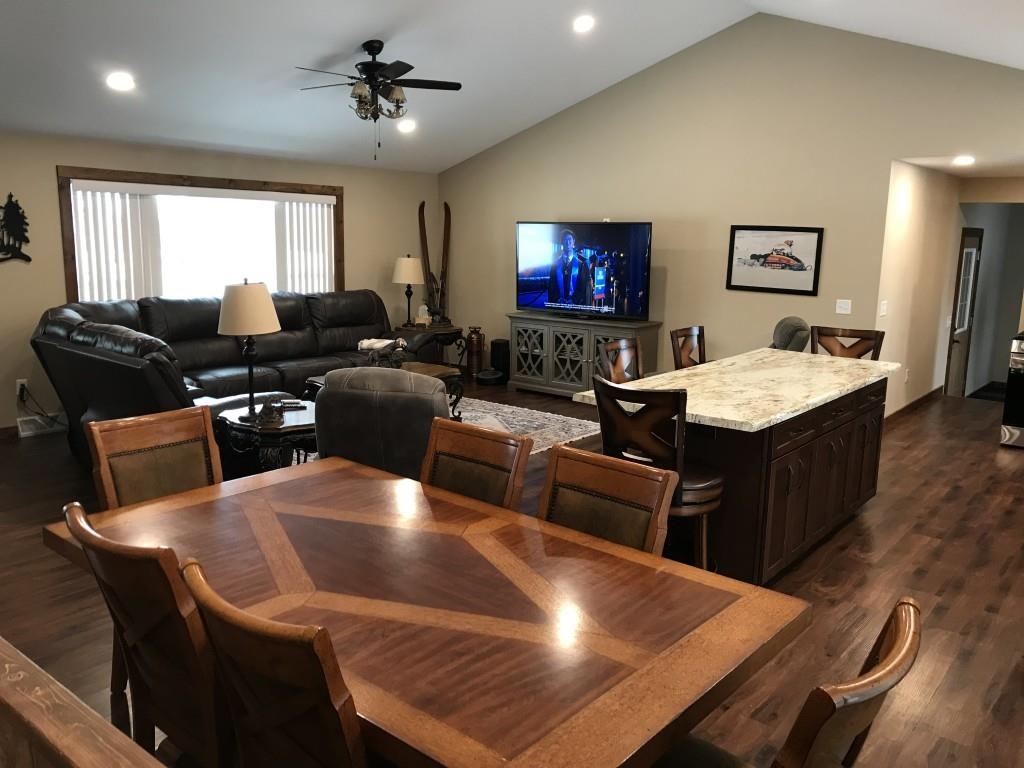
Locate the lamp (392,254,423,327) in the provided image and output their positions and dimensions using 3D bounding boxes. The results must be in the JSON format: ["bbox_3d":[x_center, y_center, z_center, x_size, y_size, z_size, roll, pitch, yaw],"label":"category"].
[{"bbox_3d":[-1.175,-1.050,9.468,0.360,0.810,0.360,1,11,0],"label":"lamp"}]

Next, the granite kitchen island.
[{"bbox_3d":[1.374,0.418,4.734,0.951,0.928,2.324,9,13,38],"label":"granite kitchen island"}]

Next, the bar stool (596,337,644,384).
[{"bbox_3d":[0.821,0.304,4.916,0.523,1.071,0.463,9,13,38],"label":"bar stool"}]

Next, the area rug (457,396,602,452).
[{"bbox_3d":[-0.905,0.429,7.261,2.440,0.016,3.050,10,14,38],"label":"area rug"}]

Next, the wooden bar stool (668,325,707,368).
[{"bbox_3d":[1.388,0.182,5.631,0.523,1.071,0.463,9,13,38],"label":"wooden bar stool"}]

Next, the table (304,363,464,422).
[{"bbox_3d":[-1.128,0.162,7.230,0.855,0.463,1.288,9,13,38],"label":"table"}]

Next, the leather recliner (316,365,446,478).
[{"bbox_3d":[-0.584,0.348,4.678,0.865,1.026,0.926,3,11,12],"label":"leather recliner"}]

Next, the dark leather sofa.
[{"bbox_3d":[-1.784,-0.151,7.367,2.436,1.064,4.047,9,13,39],"label":"dark leather sofa"}]

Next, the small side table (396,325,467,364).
[{"bbox_3d":[-0.930,-0.301,9.435,0.690,0.640,0.690,10,14,38],"label":"small side table"}]

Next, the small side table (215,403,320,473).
[{"bbox_3d":[-1.399,0.501,5.149,0.690,0.640,0.690,10,14,38],"label":"small side table"}]

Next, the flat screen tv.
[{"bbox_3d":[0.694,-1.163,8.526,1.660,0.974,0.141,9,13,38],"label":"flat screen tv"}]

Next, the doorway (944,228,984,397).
[{"bbox_3d":[5.336,-0.761,9.904,0.130,2.150,1.150,10,14,38],"label":"doorway"}]

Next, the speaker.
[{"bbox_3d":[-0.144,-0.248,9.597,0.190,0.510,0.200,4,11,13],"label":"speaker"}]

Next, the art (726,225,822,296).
[{"bbox_3d":[2.373,-1.126,7.547,0.860,0.590,0.030,10,14,38],"label":"art"}]

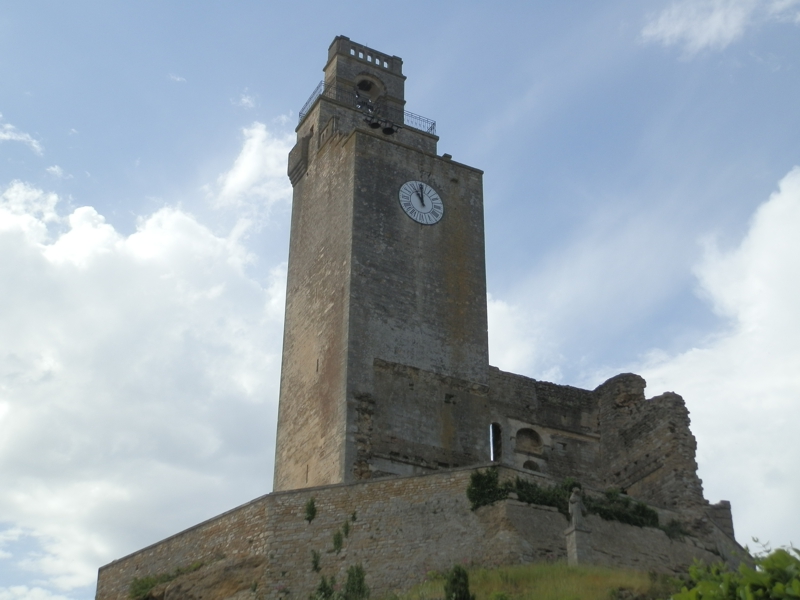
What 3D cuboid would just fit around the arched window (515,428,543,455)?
[{"bbox_3d":[6.188,6.981,53.110,1.613,1.310,0.504,15,-32,-25],"label":"arched window"}]

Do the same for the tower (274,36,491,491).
[{"bbox_3d":[-0.843,-2.454,58.869,7.924,32.060,8.316,15,-32,-25],"label":"tower"}]

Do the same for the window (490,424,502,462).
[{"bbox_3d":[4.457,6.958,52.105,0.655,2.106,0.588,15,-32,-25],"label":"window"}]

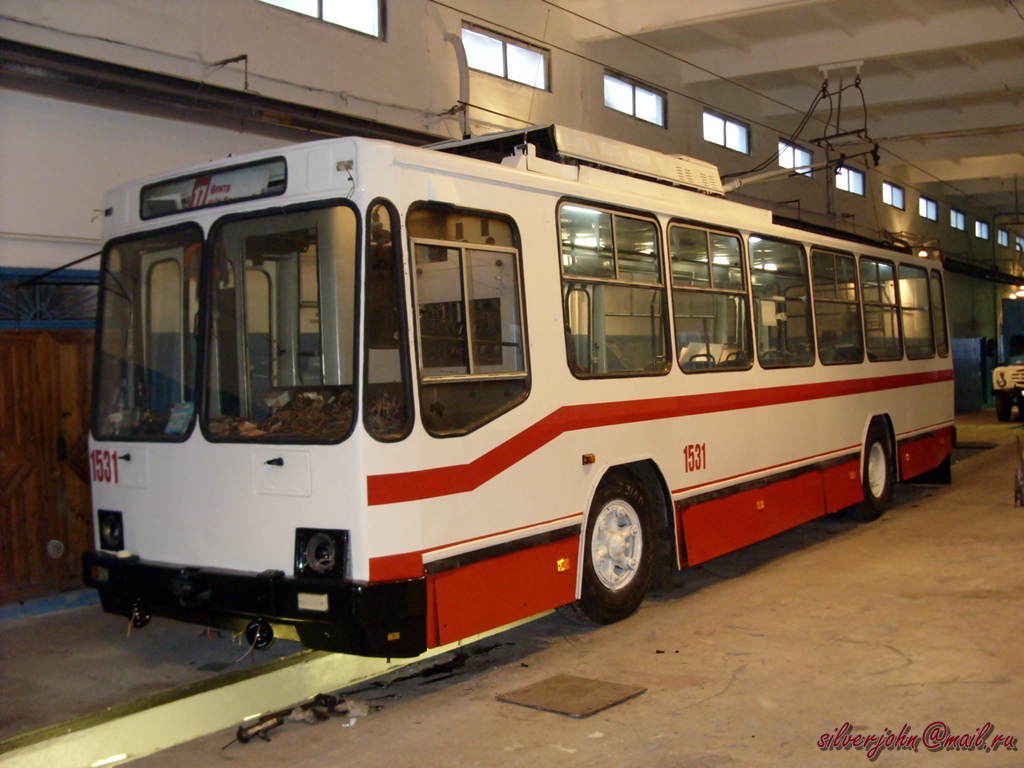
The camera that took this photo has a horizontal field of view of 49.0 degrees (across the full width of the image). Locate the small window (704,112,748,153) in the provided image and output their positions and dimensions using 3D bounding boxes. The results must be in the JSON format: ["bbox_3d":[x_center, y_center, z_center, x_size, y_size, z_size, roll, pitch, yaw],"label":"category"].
[{"bbox_3d":[3.510,-4.090,18.403,0.120,0.460,1.700,-2,1,35],"label":"small window"}]

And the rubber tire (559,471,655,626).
[{"bbox_3d":[0.594,1.097,7.752,0.290,1.050,1.050,-2,1,35],"label":"rubber tire"}]

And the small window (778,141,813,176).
[{"bbox_3d":[5.312,-4.173,21.006,0.120,0.460,1.700,-2,1,35],"label":"small window"}]

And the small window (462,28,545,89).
[{"bbox_3d":[-0.073,-3.811,13.220,0.120,0.460,1.700,-2,1,35],"label":"small window"}]

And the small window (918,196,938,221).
[{"bbox_3d":[10.627,-4.439,28.687,0.120,0.460,1.700,-2,1,35],"label":"small window"}]

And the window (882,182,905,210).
[{"bbox_3d":[8.884,-4.372,26.169,0.120,0.460,1.700,-2,1,35],"label":"window"}]

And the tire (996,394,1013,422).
[{"bbox_3d":[11.626,0.402,26.499,0.270,0.980,0.980,-2,1,35],"label":"tire"}]

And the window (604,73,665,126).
[{"bbox_3d":[1.734,-3.982,15.834,0.120,0.460,1.700,-2,1,35],"label":"window"}]

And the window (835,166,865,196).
[{"bbox_3d":[7.098,-4.249,23.587,0.120,0.460,1.700,-2,1,35],"label":"window"}]

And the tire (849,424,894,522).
[{"bbox_3d":[3.914,0.897,12.548,0.310,1.050,1.050,-2,1,35],"label":"tire"}]

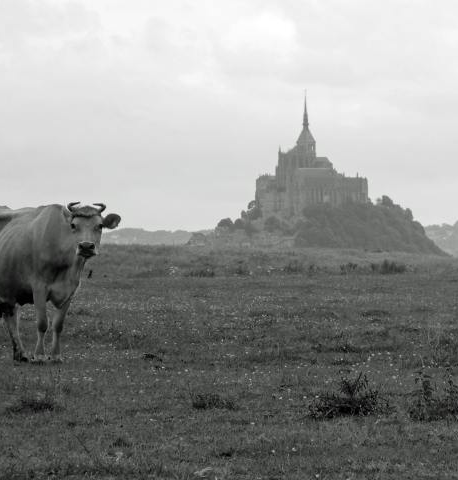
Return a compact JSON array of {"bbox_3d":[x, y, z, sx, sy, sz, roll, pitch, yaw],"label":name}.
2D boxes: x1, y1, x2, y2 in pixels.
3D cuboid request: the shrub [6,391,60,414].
[{"bbox_3d":[-1.216,1.011,23.000,0.323,0.149,0.280,0,0,0],"label":"shrub"}]

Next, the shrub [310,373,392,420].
[{"bbox_3d":[0.675,0.879,20.900,0.460,0.260,0.400,0,0,0],"label":"shrub"}]

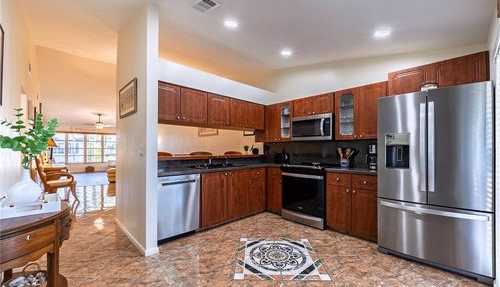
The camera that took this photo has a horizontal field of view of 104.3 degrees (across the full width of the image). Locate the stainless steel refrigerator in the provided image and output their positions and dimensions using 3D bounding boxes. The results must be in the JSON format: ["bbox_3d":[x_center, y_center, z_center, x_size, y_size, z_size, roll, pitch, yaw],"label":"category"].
[{"bbox_3d":[2.050,0.374,2.265,0.880,1.770,0.860,-1,-2,42],"label":"stainless steel refrigerator"}]

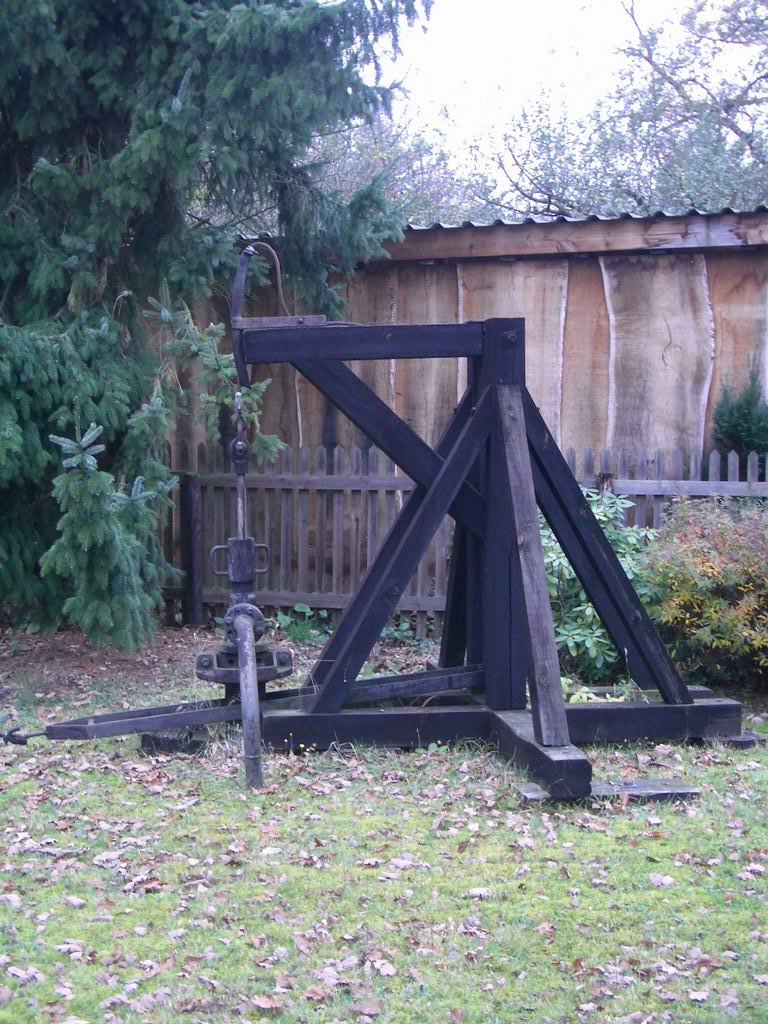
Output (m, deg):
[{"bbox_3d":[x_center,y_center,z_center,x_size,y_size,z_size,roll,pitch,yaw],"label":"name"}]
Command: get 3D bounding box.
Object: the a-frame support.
[{"bbox_3d":[0.501,0.085,6.994,2.375,1.988,2.680,-1,3,-9],"label":"a-frame support"}]

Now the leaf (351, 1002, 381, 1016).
[{"bbox_3d":[-0.046,1.243,3.623,0.073,0.015,0.056,0,3,-1],"label":"leaf"}]

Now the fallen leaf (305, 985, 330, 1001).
[{"bbox_3d":[-0.171,1.238,3.736,0.064,0.020,0.060,0,3,-3],"label":"fallen leaf"}]

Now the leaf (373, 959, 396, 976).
[{"bbox_3d":[0.001,1.230,3.913,0.060,0.020,0.075,0,3,0],"label":"leaf"}]

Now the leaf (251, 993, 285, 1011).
[{"bbox_3d":[-0.295,1.241,3.676,0.083,0.020,0.070,0,3,-5],"label":"leaf"}]

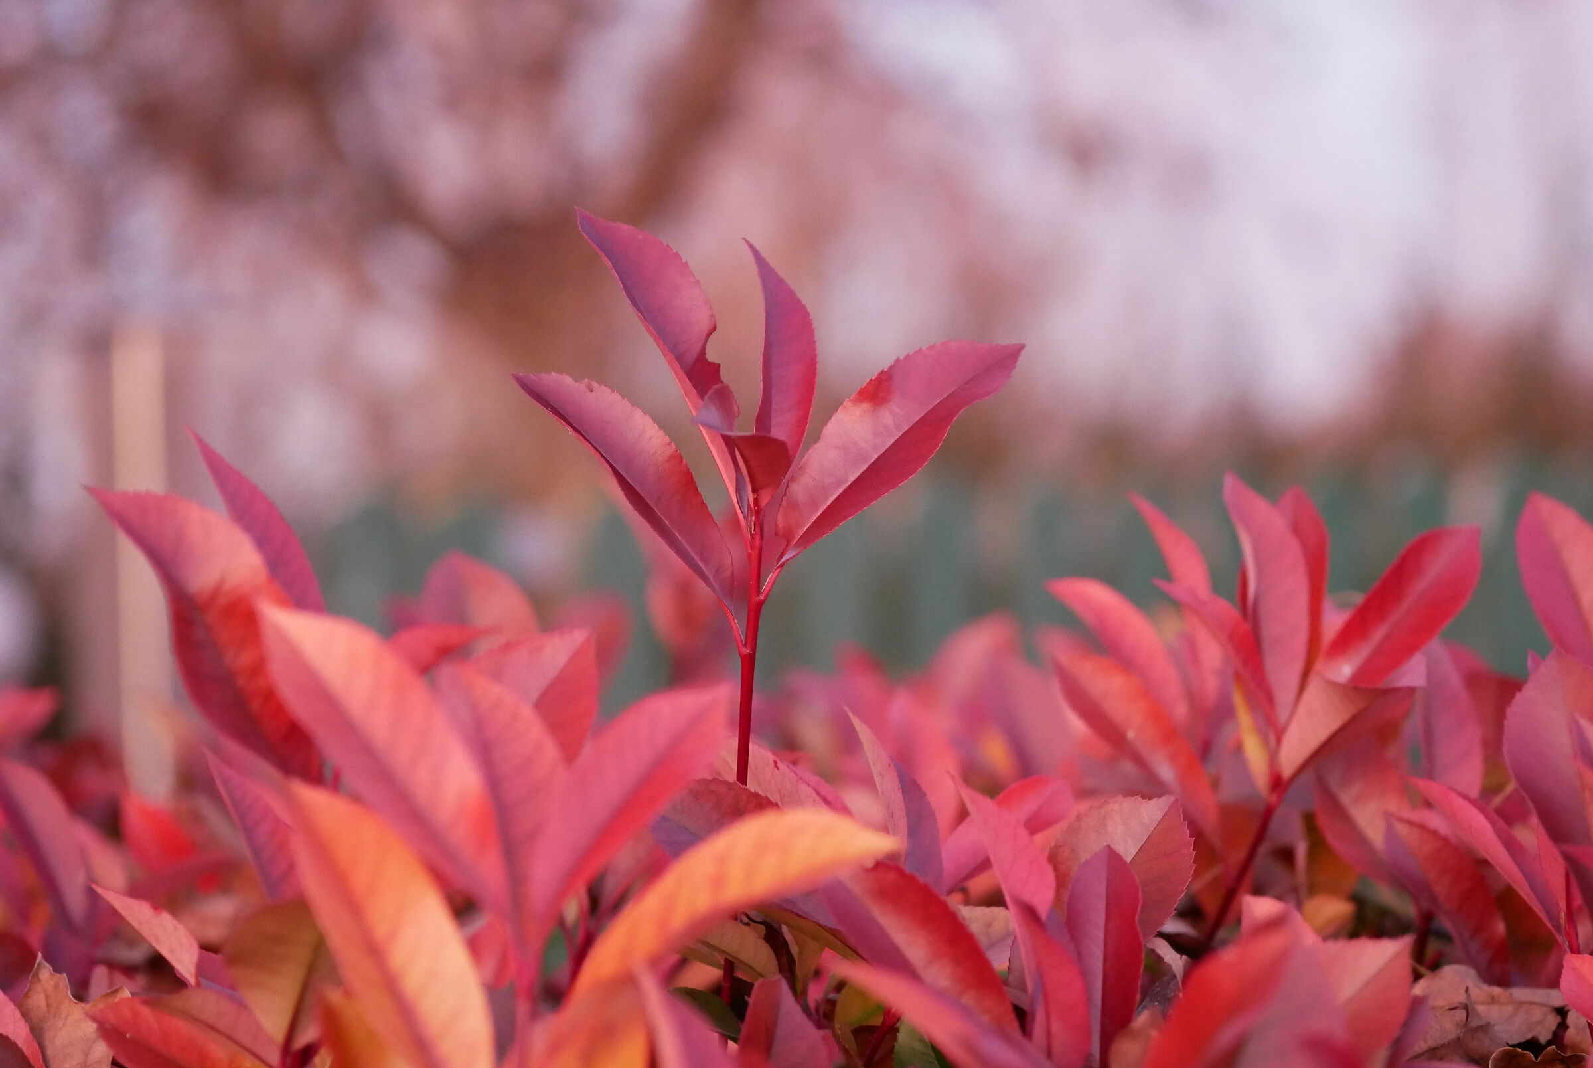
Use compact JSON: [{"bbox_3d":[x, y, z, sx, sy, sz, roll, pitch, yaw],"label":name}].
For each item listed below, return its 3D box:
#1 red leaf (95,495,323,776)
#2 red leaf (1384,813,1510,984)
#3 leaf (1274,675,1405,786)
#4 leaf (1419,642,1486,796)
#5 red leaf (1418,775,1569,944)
[{"bbox_3d":[-0.135,0.022,1.260,0.028,0.083,0.018,-42,8,-30],"label":"red leaf"},{"bbox_3d":[0.164,0.092,1.390,0.020,0.053,0.015,-37,6,-25],"label":"red leaf"},{"bbox_3d":[0.130,0.048,1.320,0.040,0.019,0.016,-40,-19,17],"label":"leaf"},{"bbox_3d":[0.160,0.046,1.350,0.018,0.042,0.011,-9,-9,11],"label":"leaf"},{"bbox_3d":[0.153,0.072,1.218,0.014,0.012,0.052,-9,49,-44],"label":"red leaf"}]

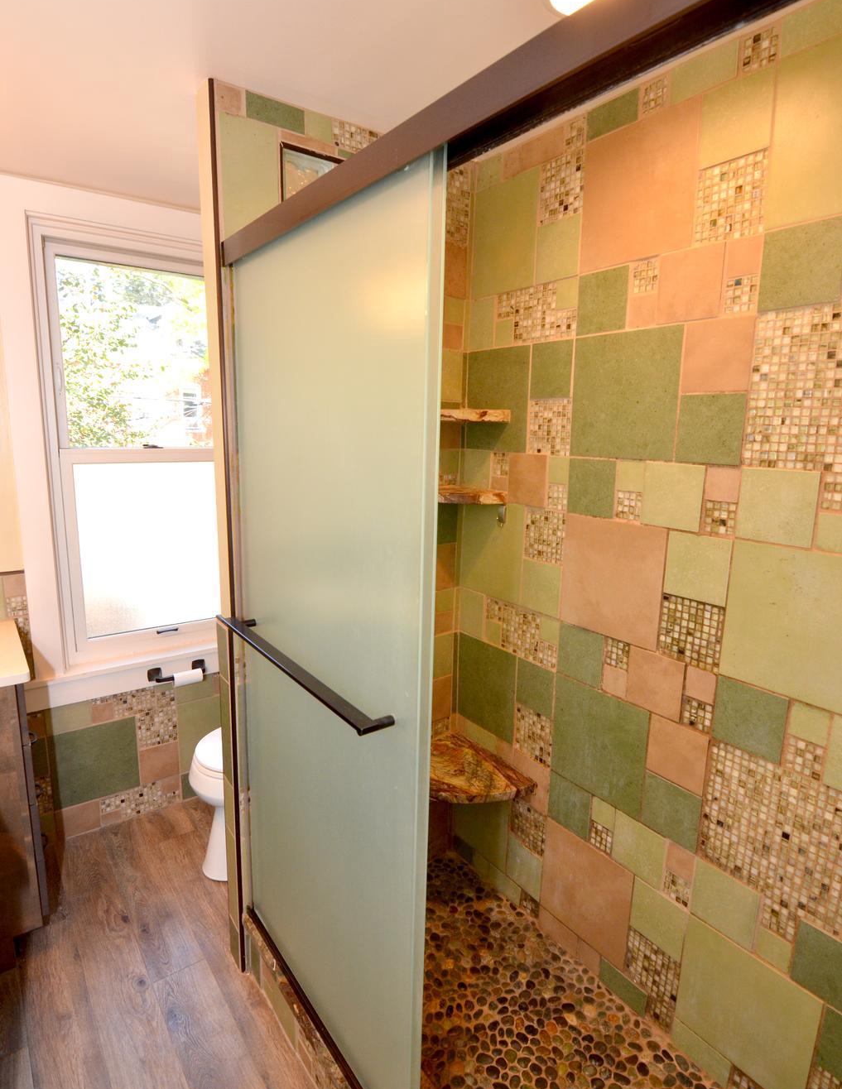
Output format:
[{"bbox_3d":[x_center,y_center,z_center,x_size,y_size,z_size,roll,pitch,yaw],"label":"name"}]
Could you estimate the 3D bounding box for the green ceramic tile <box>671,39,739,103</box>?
[{"bbox_3d":[0.601,-0.994,1.192,0.012,0.076,0.149,-7,12,-36],"label":"green ceramic tile"}]

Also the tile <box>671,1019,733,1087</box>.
[{"bbox_3d":[0.697,1.256,1.394,0.010,0.068,0.150,-6,12,-35],"label":"tile"}]

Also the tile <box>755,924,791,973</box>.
[{"bbox_3d":[0.788,0.899,1.256,0.010,0.071,0.071,-8,14,-38],"label":"tile"}]

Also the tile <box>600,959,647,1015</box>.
[{"bbox_3d":[0.565,1.229,1.571,0.010,0.070,0.149,-6,13,-35],"label":"tile"}]

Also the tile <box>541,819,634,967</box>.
[{"bbox_3d":[0.489,1.032,1.684,0.010,0.308,0.305,-7,13,-36],"label":"tile"}]

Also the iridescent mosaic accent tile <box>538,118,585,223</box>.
[{"bbox_3d":[0.375,-0.972,1.489,0.010,0.217,0.150,-6,13,-35],"label":"iridescent mosaic accent tile"}]

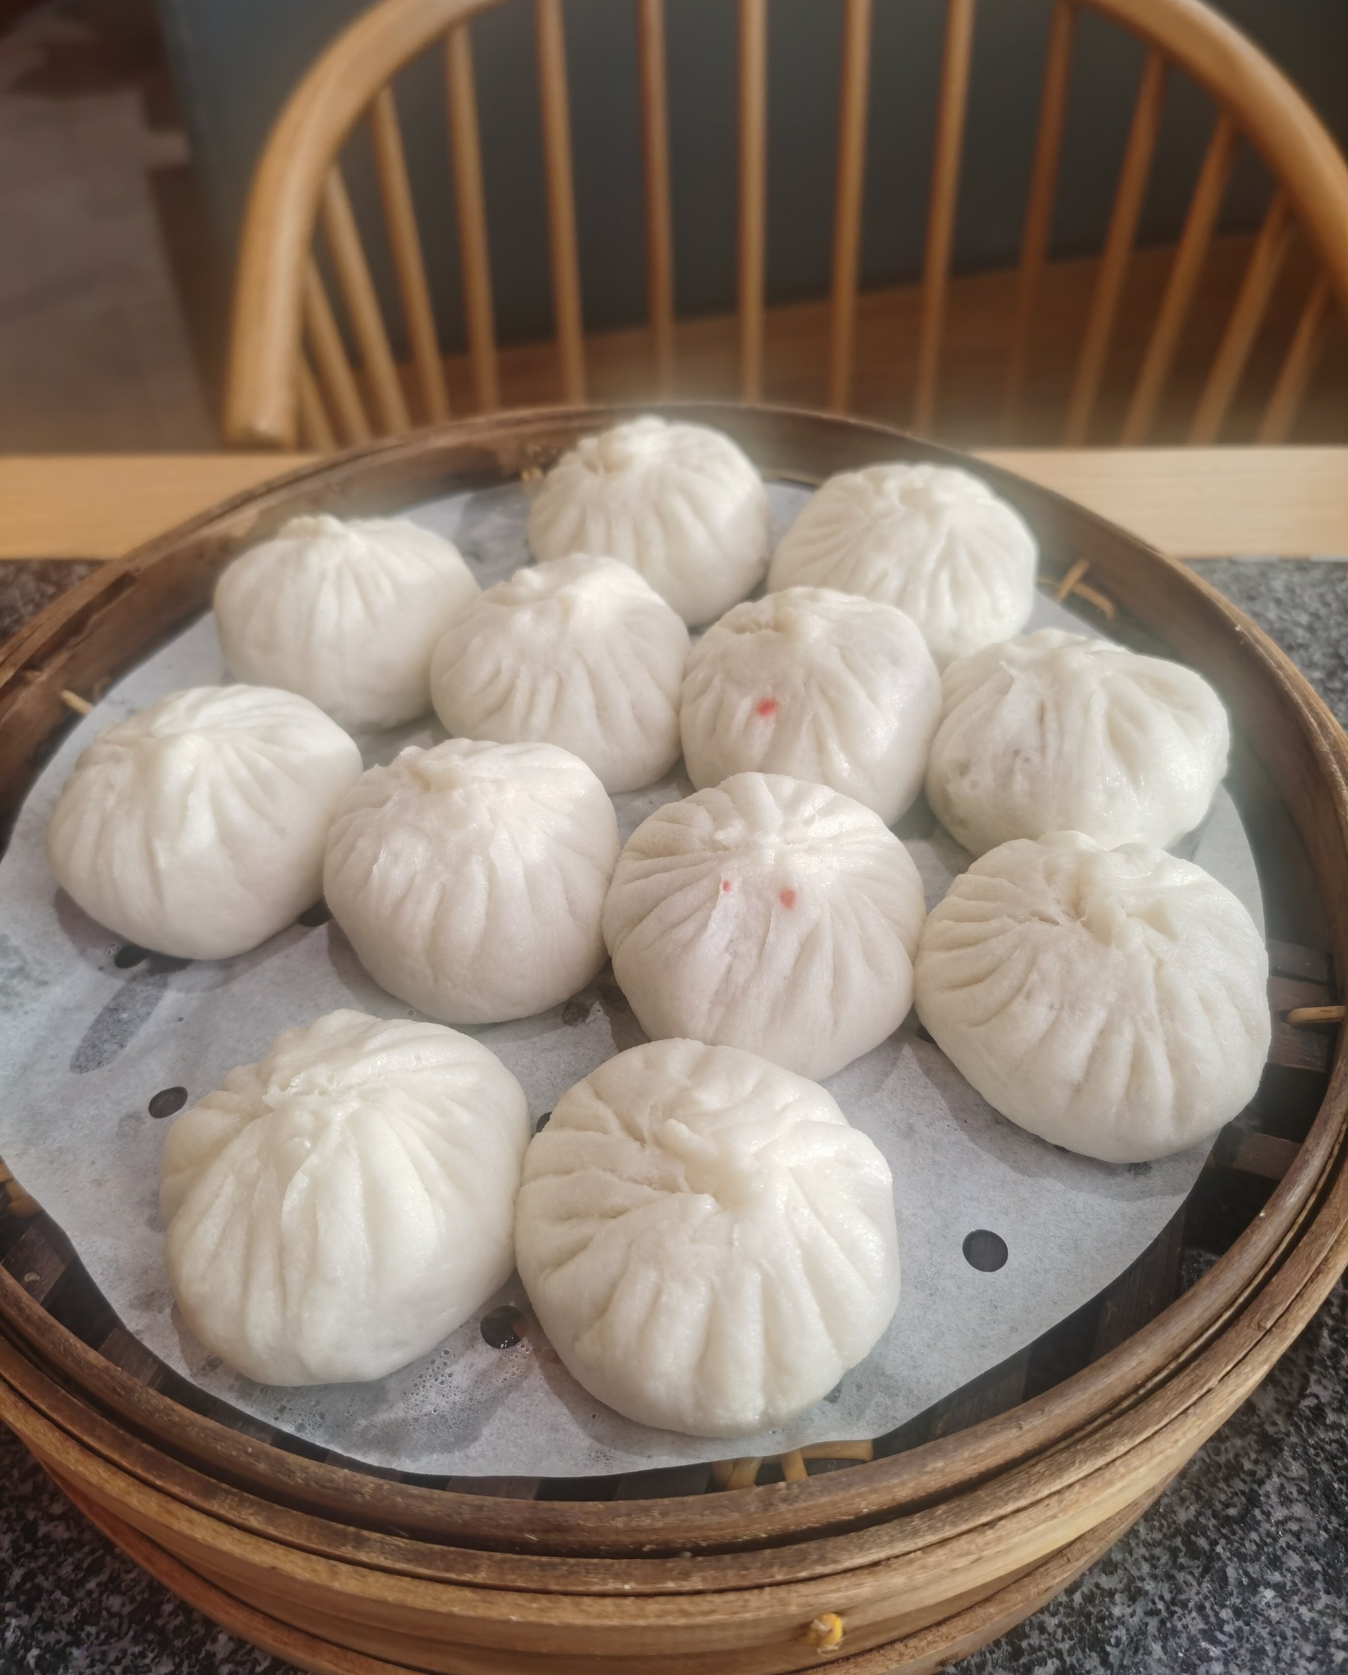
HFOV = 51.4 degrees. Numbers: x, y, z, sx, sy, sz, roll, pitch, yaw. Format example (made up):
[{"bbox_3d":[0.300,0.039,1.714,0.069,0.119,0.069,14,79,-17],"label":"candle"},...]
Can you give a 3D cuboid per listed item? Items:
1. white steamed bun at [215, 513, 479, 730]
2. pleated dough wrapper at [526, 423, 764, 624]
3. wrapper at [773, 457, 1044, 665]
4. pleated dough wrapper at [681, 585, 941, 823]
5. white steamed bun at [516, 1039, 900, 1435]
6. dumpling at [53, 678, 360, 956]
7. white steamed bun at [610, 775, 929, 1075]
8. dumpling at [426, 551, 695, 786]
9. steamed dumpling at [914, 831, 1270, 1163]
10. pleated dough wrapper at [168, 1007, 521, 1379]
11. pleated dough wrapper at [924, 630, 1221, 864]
[{"bbox_3d":[-0.088,-0.060,0.376,0.069,0.045,0.068,-13,48,-11],"label":"white steamed bun"},{"bbox_3d":[-0.008,-0.093,0.404,0.070,0.048,0.070,-2,47,-1],"label":"pleated dough wrapper"},{"bbox_3d":[0.063,-0.077,0.387,0.073,0.046,0.068,7,47,8],"label":"wrapper"},{"bbox_3d":[0.034,-0.036,0.350,0.066,0.045,0.068,4,47,5],"label":"pleated dough wrapper"},{"bbox_3d":[0.006,0.068,0.252,0.069,0.047,0.072,0,47,1],"label":"white steamed bun"},{"bbox_3d":[-0.109,-0.006,0.324,0.070,0.048,0.072,-1,47,1],"label":"dumpling"},{"bbox_3d":[0.019,0.016,0.300,0.070,0.048,0.072,2,47,4],"label":"white steamed bun"},{"bbox_3d":[-0.029,-0.045,0.359,0.067,0.047,0.070,-6,47,-4],"label":"dumpling"},{"bbox_3d":[0.085,0.029,0.285,0.070,0.048,0.073,-1,47,1],"label":"steamed dumpling"},{"bbox_3d":[-0.061,0.063,0.259,0.067,0.046,0.072,-1,47,1],"label":"pleated dough wrapper"},{"bbox_3d":[0.097,-0.025,0.338,0.070,0.045,0.065,14,49,15],"label":"pleated dough wrapper"}]

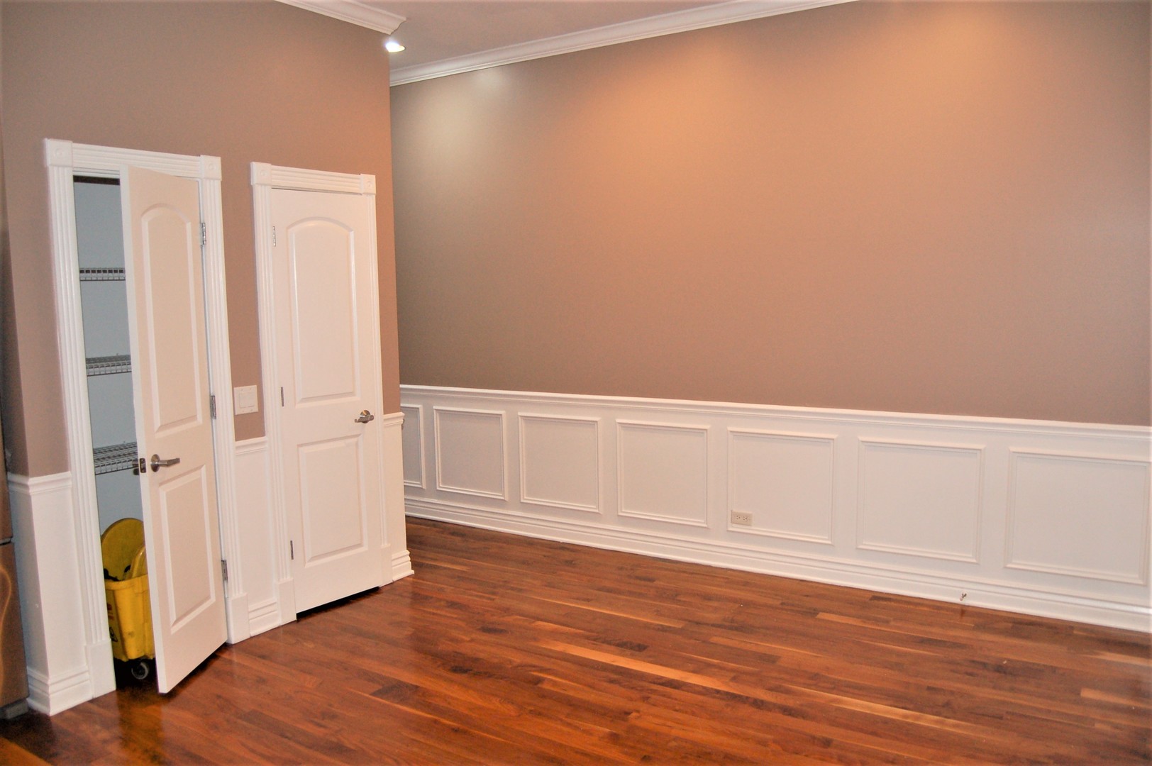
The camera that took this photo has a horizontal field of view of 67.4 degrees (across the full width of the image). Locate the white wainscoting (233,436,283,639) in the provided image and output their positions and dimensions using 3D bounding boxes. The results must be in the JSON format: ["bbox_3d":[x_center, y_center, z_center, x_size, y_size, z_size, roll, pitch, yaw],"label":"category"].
[{"bbox_3d":[-1.458,0.706,3.994,0.040,0.925,0.180,4,8,33],"label":"white wainscoting"}]

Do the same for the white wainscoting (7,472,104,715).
[{"bbox_3d":[-2.003,0.793,3.307,0.170,0.930,0.175,4,8,33],"label":"white wainscoting"}]

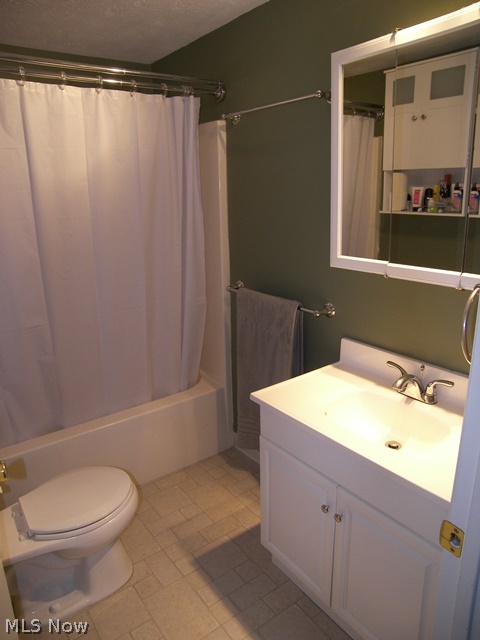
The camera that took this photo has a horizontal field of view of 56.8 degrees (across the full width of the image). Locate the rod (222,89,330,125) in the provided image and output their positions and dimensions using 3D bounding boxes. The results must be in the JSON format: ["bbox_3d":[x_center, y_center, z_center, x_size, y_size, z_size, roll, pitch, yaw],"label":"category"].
[{"bbox_3d":[0.129,-0.890,1.851,0.083,0.052,0.620,-13,20,-35],"label":"rod"}]

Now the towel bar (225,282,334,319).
[{"bbox_3d":[0.159,-0.103,2.061,0.086,0.056,0.668,-13,20,-35],"label":"towel bar"}]

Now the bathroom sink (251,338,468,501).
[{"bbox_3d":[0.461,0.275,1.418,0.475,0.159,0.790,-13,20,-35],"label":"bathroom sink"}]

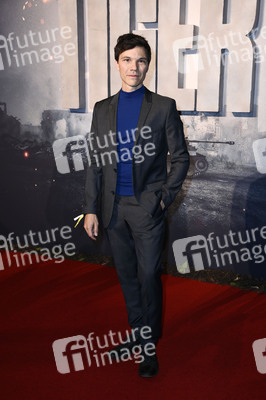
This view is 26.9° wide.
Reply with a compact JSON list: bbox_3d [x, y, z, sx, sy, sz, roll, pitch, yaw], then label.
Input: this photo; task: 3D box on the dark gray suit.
[{"bbox_3d":[0.020,0.118,2.980,0.520,1.430,0.360,4,14,17],"label":"dark gray suit"}]

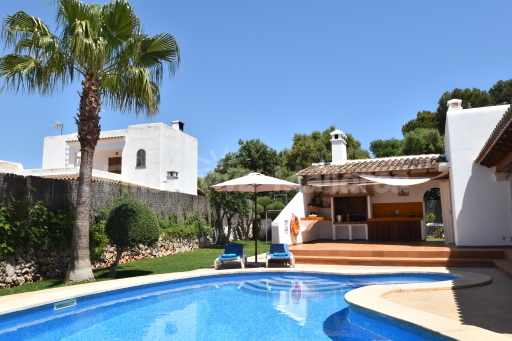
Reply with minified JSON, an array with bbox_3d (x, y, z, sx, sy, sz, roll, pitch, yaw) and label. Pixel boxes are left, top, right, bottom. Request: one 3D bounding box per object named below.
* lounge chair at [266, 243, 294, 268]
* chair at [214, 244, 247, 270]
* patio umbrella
[{"bbox_3d":[0.665,2.344,11.144,0.720,0.550,1.820,-1,-7,2],"label":"lounge chair"},{"bbox_3d":[-0.645,2.338,10.965,0.720,0.550,1.820,-1,-7,1],"label":"chair"},{"bbox_3d":[-0.003,1.323,11.016,2.480,2.560,2.480,-1,-7,0],"label":"patio umbrella"}]

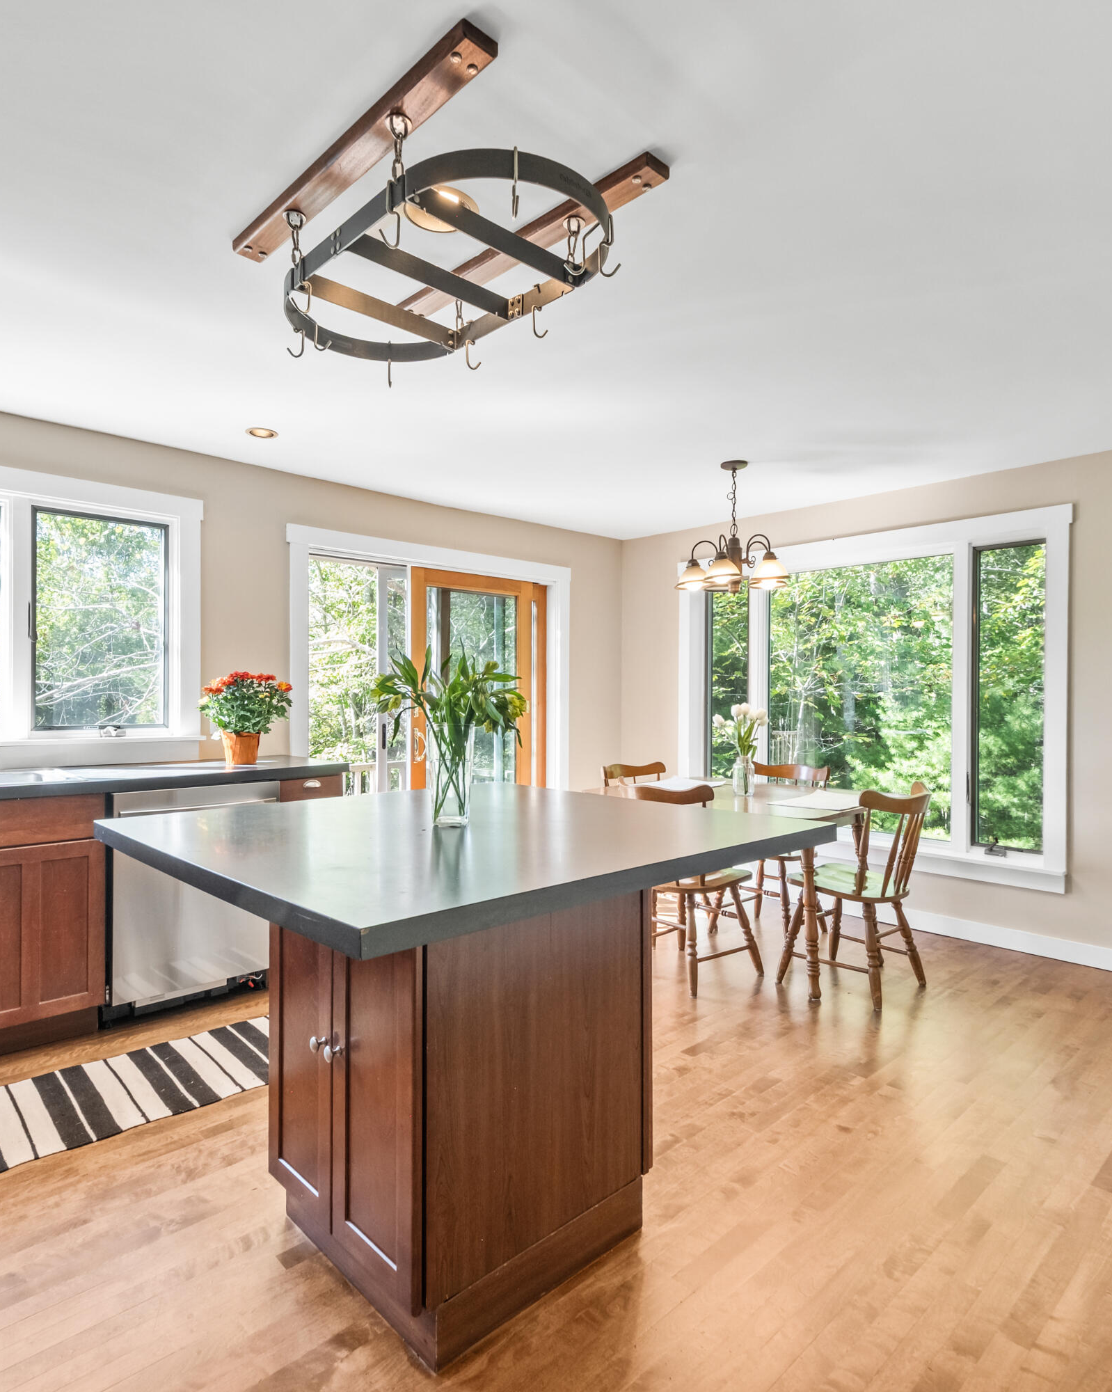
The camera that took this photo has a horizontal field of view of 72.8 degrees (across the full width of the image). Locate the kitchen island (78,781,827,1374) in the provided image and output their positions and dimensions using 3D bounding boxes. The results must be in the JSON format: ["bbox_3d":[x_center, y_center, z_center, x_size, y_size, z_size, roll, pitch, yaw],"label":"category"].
[{"bbox_3d":[-0.217,0.752,1.718,1.180,0.925,1.190,1,-1,-44],"label":"kitchen island"}]

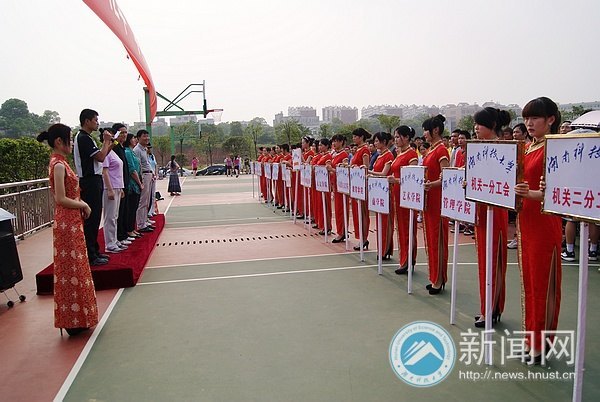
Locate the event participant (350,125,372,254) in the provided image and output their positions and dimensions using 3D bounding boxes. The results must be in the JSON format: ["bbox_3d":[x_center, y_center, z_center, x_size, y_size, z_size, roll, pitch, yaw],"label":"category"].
[{"bbox_3d":[0.877,-0.179,7.232,0.330,1.720,0.430,-3,5,-18],"label":"event participant"}]

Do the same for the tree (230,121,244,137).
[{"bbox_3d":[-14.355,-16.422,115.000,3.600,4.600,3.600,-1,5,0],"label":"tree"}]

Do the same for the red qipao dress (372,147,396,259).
[{"bbox_3d":[1.114,0.033,6.680,0.270,1.430,0.400,-4,5,-20],"label":"red qipao dress"}]

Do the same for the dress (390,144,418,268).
[{"bbox_3d":[1.238,0.078,5.859,0.280,1.430,0.390,-3,5,-15],"label":"dress"}]

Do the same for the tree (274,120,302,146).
[{"bbox_3d":[-1.562,-7.673,68.000,3.900,6.400,3.900,-2,5,0],"label":"tree"}]

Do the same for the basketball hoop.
[{"bbox_3d":[-2.734,-2.766,16.200,0.580,0.440,0.460,-3,5,-12],"label":"basketball hoop"}]

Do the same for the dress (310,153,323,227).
[{"bbox_3d":[0.358,-0.223,9.950,0.270,1.430,0.400,-4,5,-20],"label":"dress"}]

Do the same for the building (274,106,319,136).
[{"bbox_3d":[-1.648,-53.056,330.000,30.000,19.000,15.000,-1,5,9],"label":"building"}]

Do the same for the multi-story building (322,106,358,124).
[{"bbox_3d":[30.737,-64.510,380.000,27.000,16.000,15.000,0,5,11],"label":"multi-story building"}]

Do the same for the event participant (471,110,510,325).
[{"bbox_3d":[1.515,0.136,3.980,0.350,1.730,0.430,-3,5,-15],"label":"event participant"}]

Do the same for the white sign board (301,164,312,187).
[{"bbox_3d":[0.126,-0.466,9.250,0.030,0.430,0.560,-3,5,-19],"label":"white sign board"}]

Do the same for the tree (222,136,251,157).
[{"bbox_3d":[-8.624,-6.383,68.000,3.800,4.700,3.800,-2,5,0],"label":"tree"}]

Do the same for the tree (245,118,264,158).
[{"bbox_3d":[-4.544,-5.842,50.000,2.100,4.800,2.100,-3,5,-12],"label":"tree"}]

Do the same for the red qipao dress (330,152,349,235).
[{"bbox_3d":[0.620,-0.112,7.812,0.270,1.350,0.400,-3,5,-18],"label":"red qipao dress"}]

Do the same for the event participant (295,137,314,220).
[{"bbox_3d":[0.089,-0.471,10.627,0.380,1.740,0.440,-3,5,-18],"label":"event participant"}]

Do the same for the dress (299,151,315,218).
[{"bbox_3d":[0.151,-0.410,11.100,0.280,1.450,0.390,-3,5,-15],"label":"dress"}]

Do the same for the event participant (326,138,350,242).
[{"bbox_3d":[0.635,-0.208,8.160,0.360,1.720,0.430,-3,5,-15],"label":"event participant"}]

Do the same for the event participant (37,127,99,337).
[{"bbox_3d":[-1.812,0.235,3.927,0.460,1.650,0.440,-3,5,-15],"label":"event participant"}]

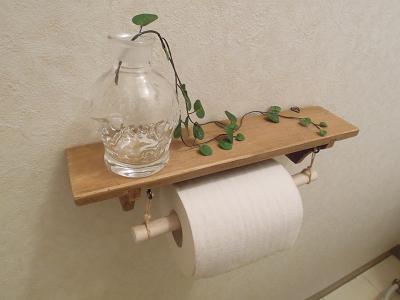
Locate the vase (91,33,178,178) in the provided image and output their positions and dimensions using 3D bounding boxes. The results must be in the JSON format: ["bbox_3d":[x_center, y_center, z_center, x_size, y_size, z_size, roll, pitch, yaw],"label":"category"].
[{"bbox_3d":[-0.043,-0.030,0.191,0.058,0.091,0.058,-12,41,-25],"label":"vase"}]

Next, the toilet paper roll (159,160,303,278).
[{"bbox_3d":[0.028,0.065,0.285,0.114,0.094,0.094,-10,40,-24],"label":"toilet paper roll"}]

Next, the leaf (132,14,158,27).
[{"bbox_3d":[-0.032,-0.075,0.161,0.015,0.006,0.011,-12,41,-25],"label":"leaf"}]

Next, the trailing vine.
[{"bbox_3d":[0.039,-0.055,0.228,0.214,0.104,0.044,-12,41,-25],"label":"trailing vine"}]

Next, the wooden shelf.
[{"bbox_3d":[0.032,-0.008,0.259,0.283,0.008,0.056,-12,41,-25],"label":"wooden shelf"}]

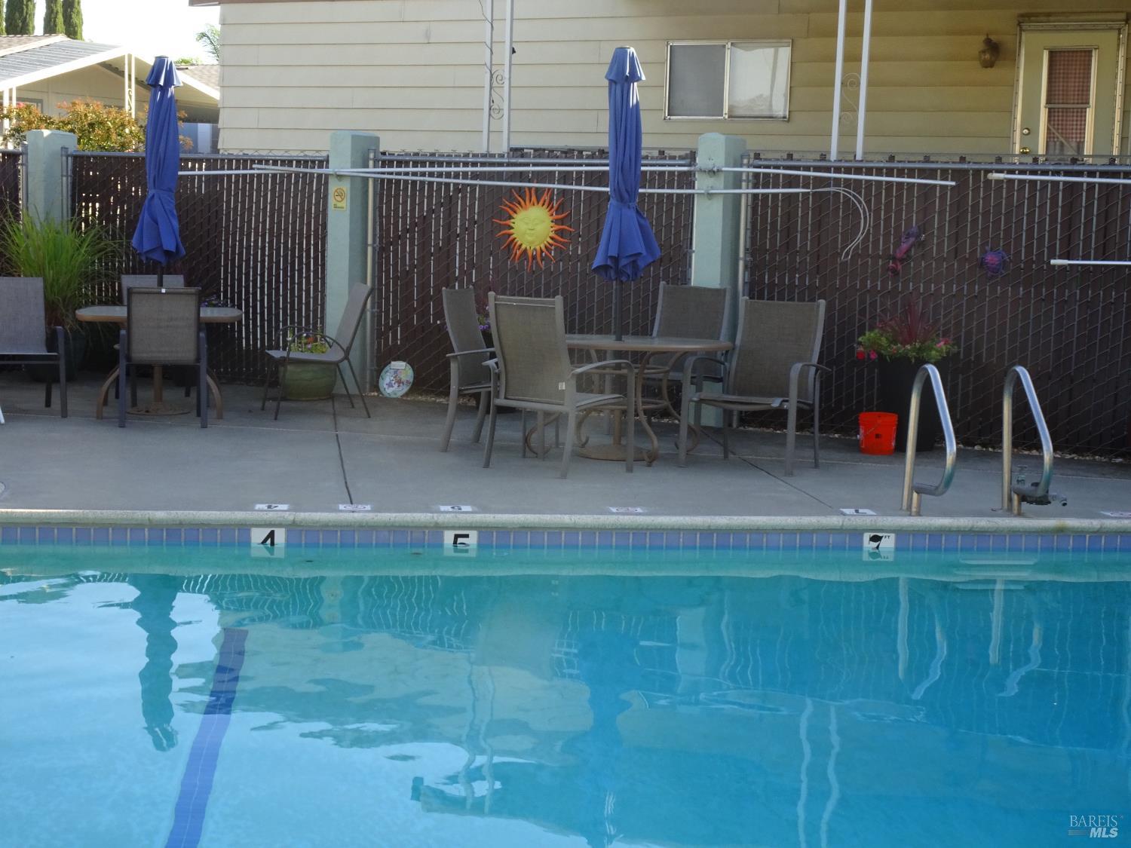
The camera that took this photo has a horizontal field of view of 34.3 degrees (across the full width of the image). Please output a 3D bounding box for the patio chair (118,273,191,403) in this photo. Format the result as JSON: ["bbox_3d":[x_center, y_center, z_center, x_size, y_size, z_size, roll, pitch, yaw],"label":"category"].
[{"bbox_3d":[-2.901,-0.605,13.167,0.580,0.900,0.680,-1,7,-23],"label":"patio chair"}]

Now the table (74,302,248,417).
[{"bbox_3d":[-2.796,-0.433,12.605,1.120,0.700,1.070,0,7,-13],"label":"table"}]

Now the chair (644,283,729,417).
[{"bbox_3d":[0.724,-0.414,12.094,0.655,0.990,0.610,6,7,29],"label":"chair"}]

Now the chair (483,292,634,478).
[{"bbox_3d":[-0.050,-0.230,10.173,0.655,0.980,0.610,8,8,41],"label":"chair"}]

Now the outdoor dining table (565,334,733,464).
[{"bbox_3d":[0.330,-0.157,11.081,1.385,0.705,1.385,1,7,-7],"label":"outdoor dining table"}]

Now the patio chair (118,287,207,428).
[{"bbox_3d":[-2.647,-0.460,12.039,0.580,0.900,0.680,0,7,-13],"label":"patio chair"}]

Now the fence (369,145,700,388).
[{"bbox_3d":[-0.299,-1.069,13.700,2.770,1.880,0.060,5,7,27],"label":"fence"}]

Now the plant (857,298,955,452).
[{"bbox_3d":[2.242,-0.318,11.817,0.600,0.970,0.560,3,7,11],"label":"plant"}]

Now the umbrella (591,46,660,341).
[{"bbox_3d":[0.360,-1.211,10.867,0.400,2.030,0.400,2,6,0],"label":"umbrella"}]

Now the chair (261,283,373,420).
[{"bbox_3d":[-1.729,-0.511,12.709,0.660,0.890,0.600,-1,7,-22],"label":"chair"}]

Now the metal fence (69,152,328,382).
[{"bbox_3d":[-3.084,-1.298,15.128,2.706,1.850,0.060,5,7,27],"label":"metal fence"}]

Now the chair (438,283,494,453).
[{"bbox_3d":[-0.410,-0.338,11.214,0.640,0.990,0.660,4,7,18],"label":"chair"}]

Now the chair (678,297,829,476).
[{"bbox_3d":[1.134,-0.240,10.722,0.680,0.990,0.640,6,8,30],"label":"chair"}]

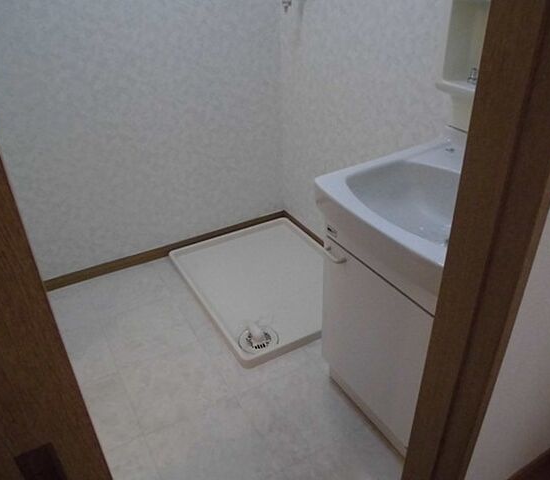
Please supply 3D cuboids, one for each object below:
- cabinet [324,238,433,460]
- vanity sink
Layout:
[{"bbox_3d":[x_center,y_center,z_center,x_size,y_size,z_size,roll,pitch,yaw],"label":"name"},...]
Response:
[{"bbox_3d":[0.453,0.275,1.308,0.448,0.542,0.508,-18,35,-24],"label":"cabinet"},{"bbox_3d":[0.416,-0.040,1.104,0.502,0.212,0.524,-18,35,-24],"label":"vanity sink"}]

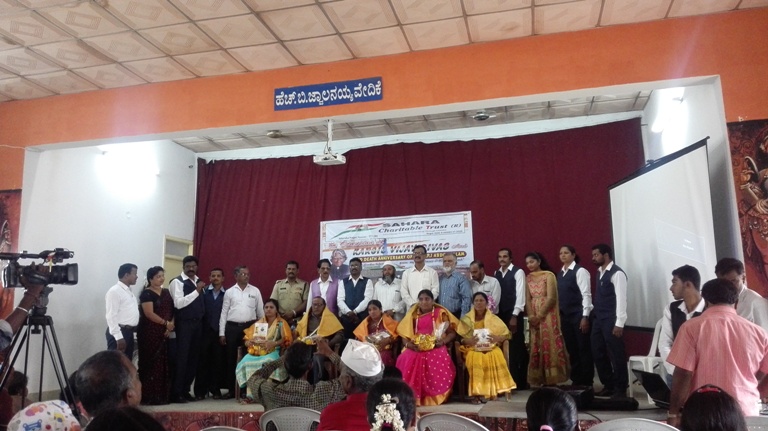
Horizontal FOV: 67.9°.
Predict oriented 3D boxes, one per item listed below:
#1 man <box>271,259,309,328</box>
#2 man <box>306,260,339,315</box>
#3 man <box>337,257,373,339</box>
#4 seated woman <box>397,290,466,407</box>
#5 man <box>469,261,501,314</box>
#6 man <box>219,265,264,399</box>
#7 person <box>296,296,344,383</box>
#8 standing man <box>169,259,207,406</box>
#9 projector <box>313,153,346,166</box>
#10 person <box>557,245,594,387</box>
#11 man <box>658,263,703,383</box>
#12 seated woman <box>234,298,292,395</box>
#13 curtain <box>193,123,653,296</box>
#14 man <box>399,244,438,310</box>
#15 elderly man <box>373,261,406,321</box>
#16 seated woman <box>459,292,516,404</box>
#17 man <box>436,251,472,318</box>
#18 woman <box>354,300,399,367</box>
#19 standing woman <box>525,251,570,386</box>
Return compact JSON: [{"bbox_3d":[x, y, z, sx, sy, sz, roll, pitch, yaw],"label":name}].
[{"bbox_3d":[-1.242,1.444,7.531,0.500,1.670,0.320,-1,-9,-4],"label":"man"},{"bbox_3d":[-0.757,1.353,7.043,0.500,1.640,0.330,-2,-10,3],"label":"man"},{"bbox_3d":[-0.375,1.389,7.340,0.490,1.670,0.320,-1,-9,0],"label":"man"},{"bbox_3d":[0.505,1.407,6.228,0.680,1.190,0.780,-2,-10,2],"label":"seated woman"},{"bbox_3d":[1.272,1.356,7.124,0.460,1.580,0.320,-7,-11,30],"label":"man"},{"bbox_3d":[-1.771,1.416,7.034,0.530,1.590,0.320,0,-10,-9],"label":"man"},{"bbox_3d":[-0.741,1.534,6.654,0.580,1.180,0.750,-2,-9,2],"label":"person"},{"bbox_3d":[-2.317,1.334,6.757,0.480,1.690,0.360,4,-11,-29],"label":"standing man"},{"bbox_3d":[-0.577,-0.605,6.119,0.310,0.100,0.240,-4,-10,12],"label":"projector"},{"bbox_3d":[2.169,1.157,6.429,0.310,1.650,0.460,5,-12,-33],"label":"person"},{"bbox_3d":[2.200,1.170,3.958,0.500,1.660,0.360,-9,-12,37],"label":"man"},{"bbox_3d":[-1.384,1.577,6.829,0.600,1.170,0.750,-4,-10,13],"label":"seated woman"},{"bbox_3d":[0.337,0.534,9.182,7.450,3.620,0.200,-4,-10,12],"label":"curtain"},{"bbox_3d":[0.468,1.286,7.215,0.500,1.790,0.320,-2,-9,4],"label":"man"},{"bbox_3d":[0.089,1.351,6.962,0.500,1.570,0.340,-3,-10,6],"label":"elderly man"},{"bbox_3d":[1.104,1.409,6.222,0.600,1.150,0.770,-2,-10,3],"label":"seated woman"},{"bbox_3d":[0.879,1.314,7.116,0.470,1.680,0.320,-4,-10,17],"label":"man"},{"bbox_3d":[-0.084,1.531,6.556,0.540,1.120,0.750,-3,-9,7],"label":"woman"},{"bbox_3d":[2.006,1.282,7.040,0.480,1.660,0.400,-10,-13,42],"label":"standing woman"}]

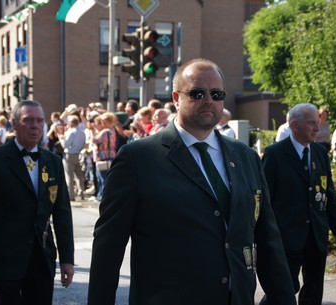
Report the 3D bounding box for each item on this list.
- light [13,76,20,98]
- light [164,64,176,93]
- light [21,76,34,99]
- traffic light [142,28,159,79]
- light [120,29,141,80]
[{"bbox_3d":[-6.290,-2.692,39.800,0.280,0.900,0.360,0,2,-12],"label":"light"},{"bbox_3d":[0.083,-2.196,28.500,0.360,0.880,0.280,1,2,22],"label":"light"},{"bbox_3d":[-5.818,-2.698,39.900,0.380,0.900,0.280,-1,2,-18],"label":"light"},{"bbox_3d":[-0.313,-1.761,17.100,0.270,0.880,0.340,-1,2,-16],"label":"traffic light"},{"bbox_3d":[-0.665,-1.762,17.200,0.360,0.900,0.280,0,2,-13],"label":"light"}]

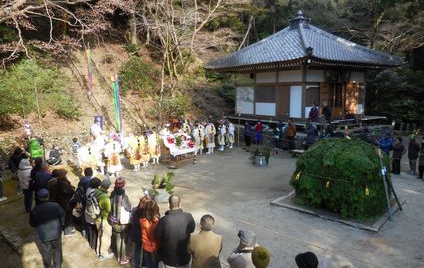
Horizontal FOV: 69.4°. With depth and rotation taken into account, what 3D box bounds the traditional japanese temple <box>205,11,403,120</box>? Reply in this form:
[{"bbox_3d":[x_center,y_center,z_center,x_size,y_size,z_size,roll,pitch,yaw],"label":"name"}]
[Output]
[{"bbox_3d":[7.083,-5.081,24.871,10.890,9.246,10.890,-5,9,-33],"label":"traditional japanese temple"}]

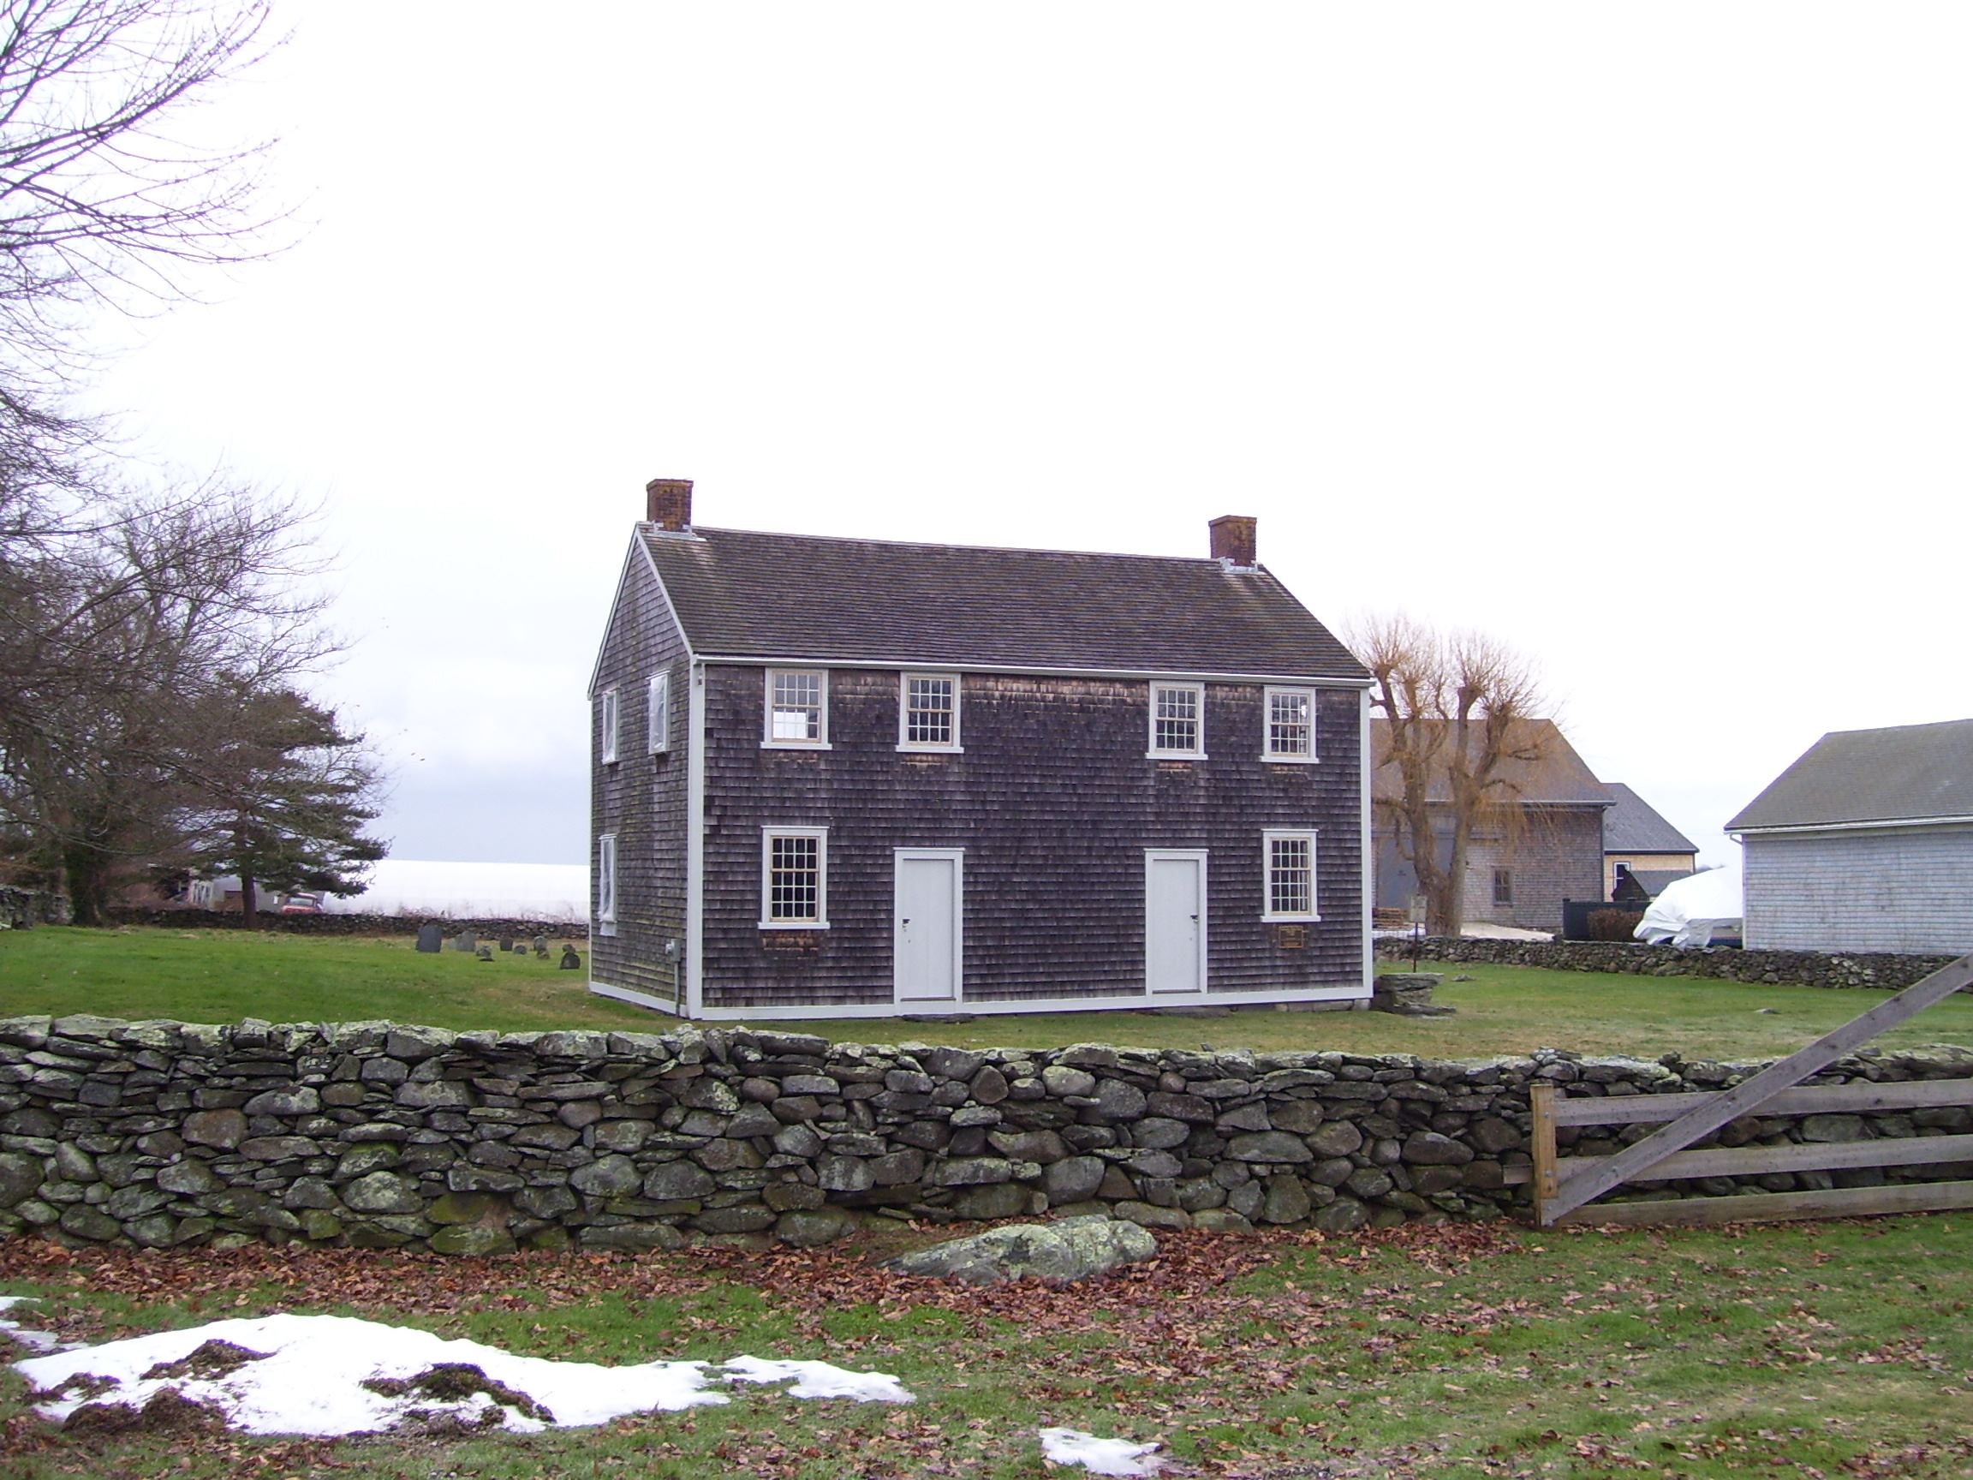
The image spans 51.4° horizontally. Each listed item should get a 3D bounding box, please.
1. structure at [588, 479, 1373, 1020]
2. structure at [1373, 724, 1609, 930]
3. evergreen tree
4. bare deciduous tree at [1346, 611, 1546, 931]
[{"bbox_3d":[-0.292,0.143,33.713,11.125,8.070,7.250,1,-4,-22],"label":"structure"},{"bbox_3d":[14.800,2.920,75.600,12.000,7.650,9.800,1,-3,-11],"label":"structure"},{"bbox_3d":[-22.200,2.080,64.000,6.800,7.700,6.600,0,-3,0],"label":"evergreen tree"},{"bbox_3d":[11.750,1.000,52.000,5.000,8.400,5.000,0,-3,0],"label":"bare deciduous tree"}]

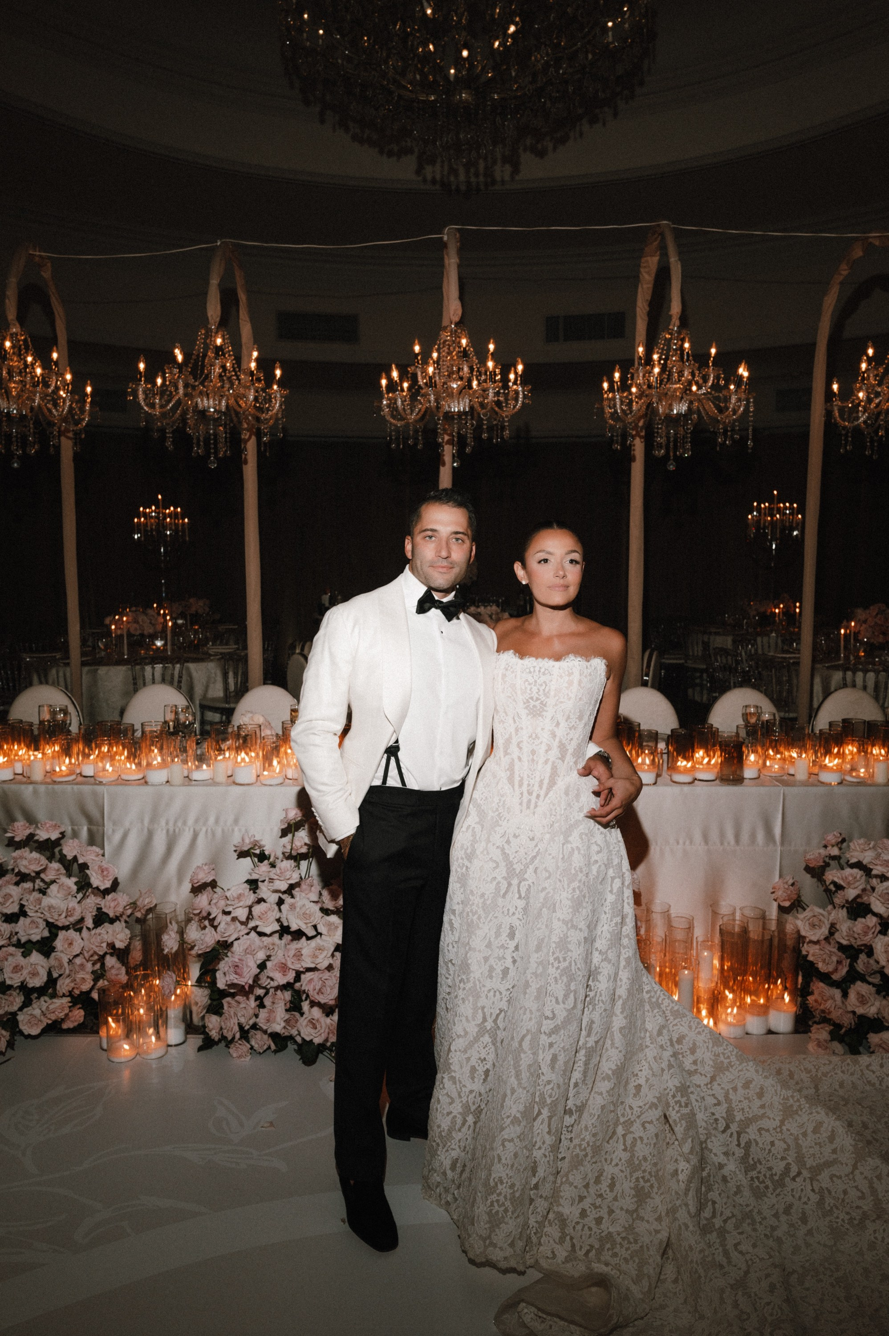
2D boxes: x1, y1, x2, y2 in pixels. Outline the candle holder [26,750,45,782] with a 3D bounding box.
[{"bbox_3d":[-1.575,0.379,4.005,0.071,0.104,0.071,0,9,0],"label":"candle holder"}]

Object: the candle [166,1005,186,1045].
[{"bbox_3d":[-0.925,1.221,3.553,0.078,0.108,0.078,0,8,0],"label":"candle"}]

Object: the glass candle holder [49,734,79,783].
[{"bbox_3d":[-1.461,0.348,3.996,0.093,0.169,0.093,0,9,0],"label":"glass candle holder"}]

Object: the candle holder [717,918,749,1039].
[{"bbox_3d":[1.005,1.085,3.621,0.093,0.369,0.093,0,9,0],"label":"candle holder"}]

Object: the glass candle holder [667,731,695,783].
[{"bbox_3d":[0.944,0.350,4.107,0.091,0.204,0.091,0,7,0],"label":"glass candle holder"}]

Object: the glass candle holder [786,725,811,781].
[{"bbox_3d":[1.388,0.335,4.075,0.084,0.204,0.084,0,8,0],"label":"glass candle holder"}]

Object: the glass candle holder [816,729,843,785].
[{"bbox_3d":[1.498,0.343,4.027,0.084,0.200,0.084,0,8,0],"label":"glass candle holder"}]

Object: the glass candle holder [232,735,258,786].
[{"bbox_3d":[-0.785,0.357,4.092,0.093,0.194,0.093,0,7,0],"label":"glass candle holder"}]

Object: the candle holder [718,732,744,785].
[{"bbox_3d":[1.111,0.352,4.024,0.085,0.184,0.085,0,8,0],"label":"candle holder"}]

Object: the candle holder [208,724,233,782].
[{"bbox_3d":[-0.884,0.343,4.123,0.091,0.214,0.091,0,7,0],"label":"candle holder"}]

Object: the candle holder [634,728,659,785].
[{"bbox_3d":[0.795,0.351,4.089,0.091,0.207,0.091,0,7,0],"label":"candle holder"}]

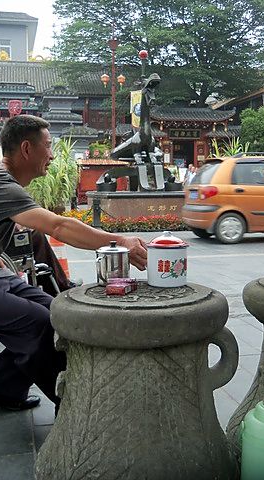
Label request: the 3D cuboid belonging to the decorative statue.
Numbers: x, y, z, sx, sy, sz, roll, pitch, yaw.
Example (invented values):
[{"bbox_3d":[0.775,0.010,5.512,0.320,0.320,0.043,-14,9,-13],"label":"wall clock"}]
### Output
[{"bbox_3d":[0.102,-2.729,13.305,1.950,2.900,1.300,-2,5,-10],"label":"decorative statue"}]

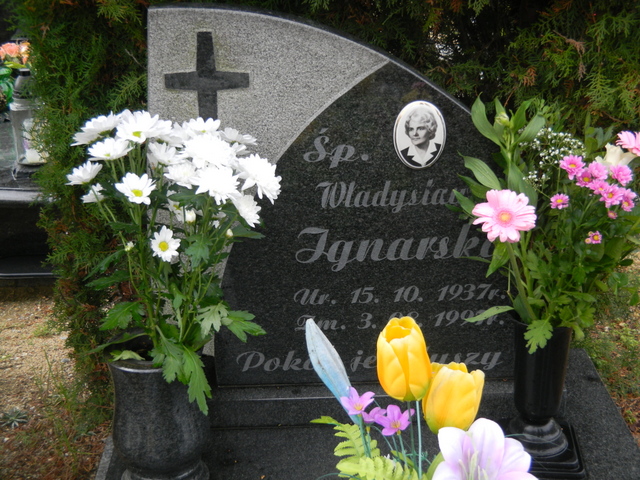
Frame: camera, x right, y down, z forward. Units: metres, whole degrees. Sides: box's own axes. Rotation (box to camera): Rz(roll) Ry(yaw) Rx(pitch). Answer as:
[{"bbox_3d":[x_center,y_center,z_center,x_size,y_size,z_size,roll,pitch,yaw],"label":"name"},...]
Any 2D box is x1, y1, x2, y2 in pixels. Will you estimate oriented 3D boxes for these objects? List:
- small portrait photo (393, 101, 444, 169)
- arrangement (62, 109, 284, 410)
[{"bbox_3d":[0.169,-0.178,1.721,0.090,0.120,0.012,-1,23,-2],"label":"small portrait photo"},{"bbox_3d":[-0.215,0.043,1.544,0.310,0.480,0.270,-1,23,-2],"label":"arrangement"}]

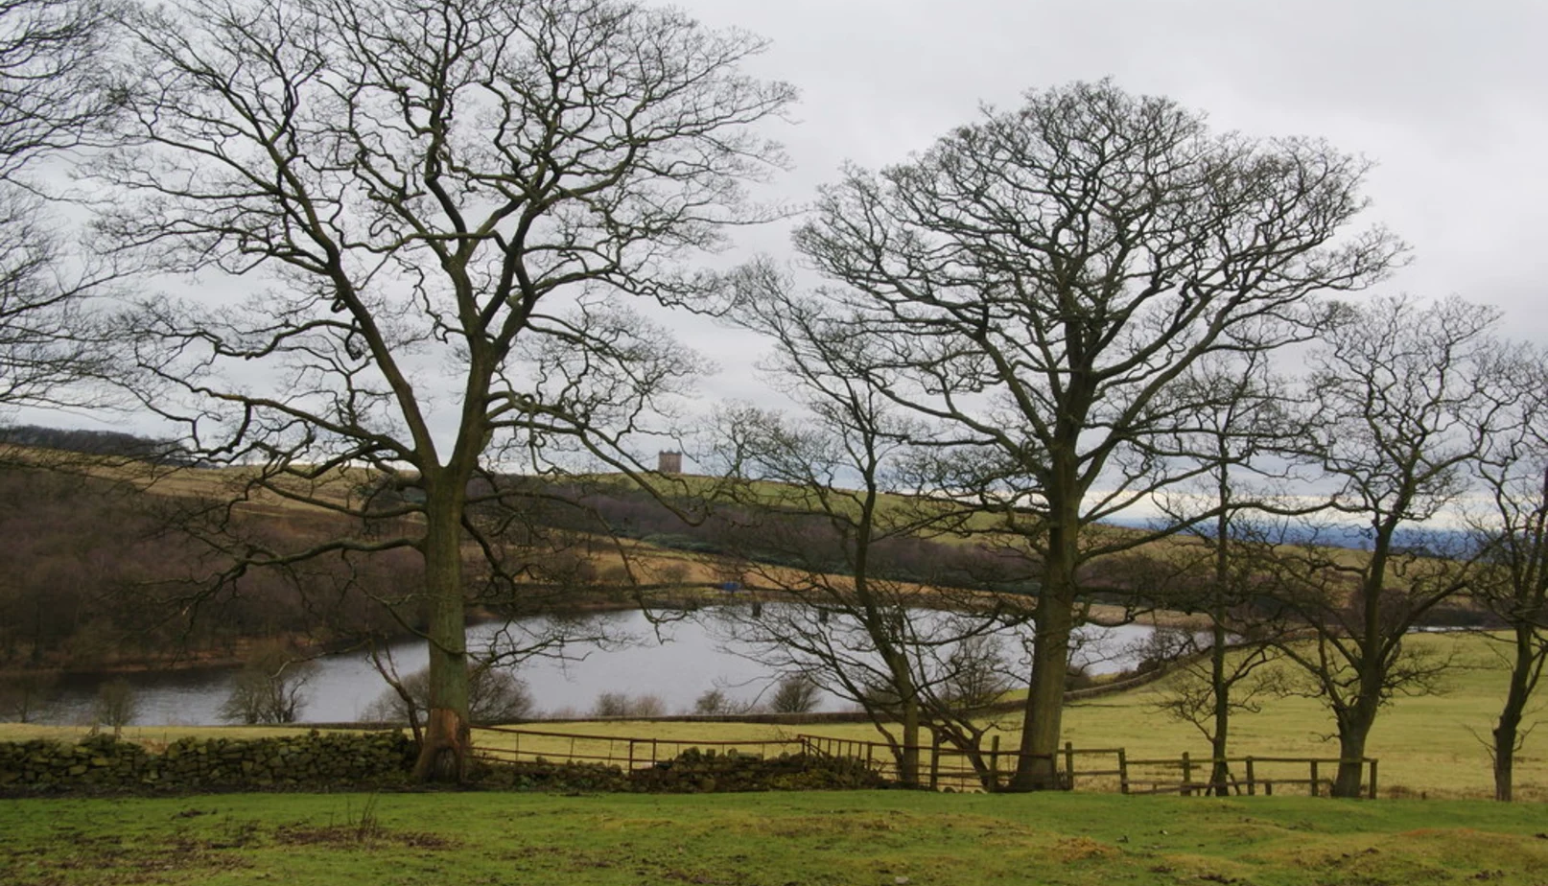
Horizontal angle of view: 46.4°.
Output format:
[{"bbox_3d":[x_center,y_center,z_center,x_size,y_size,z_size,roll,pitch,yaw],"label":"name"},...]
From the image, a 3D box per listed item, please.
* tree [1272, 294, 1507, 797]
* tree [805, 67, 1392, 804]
[{"bbox_3d":[14.626,2.444,43.000,5.520,11.970,5.700,1,-2,0],"label":"tree"},{"bbox_3d":[7.254,-0.206,41.000,13.630,16.100,13.000,1,-2,0],"label":"tree"}]

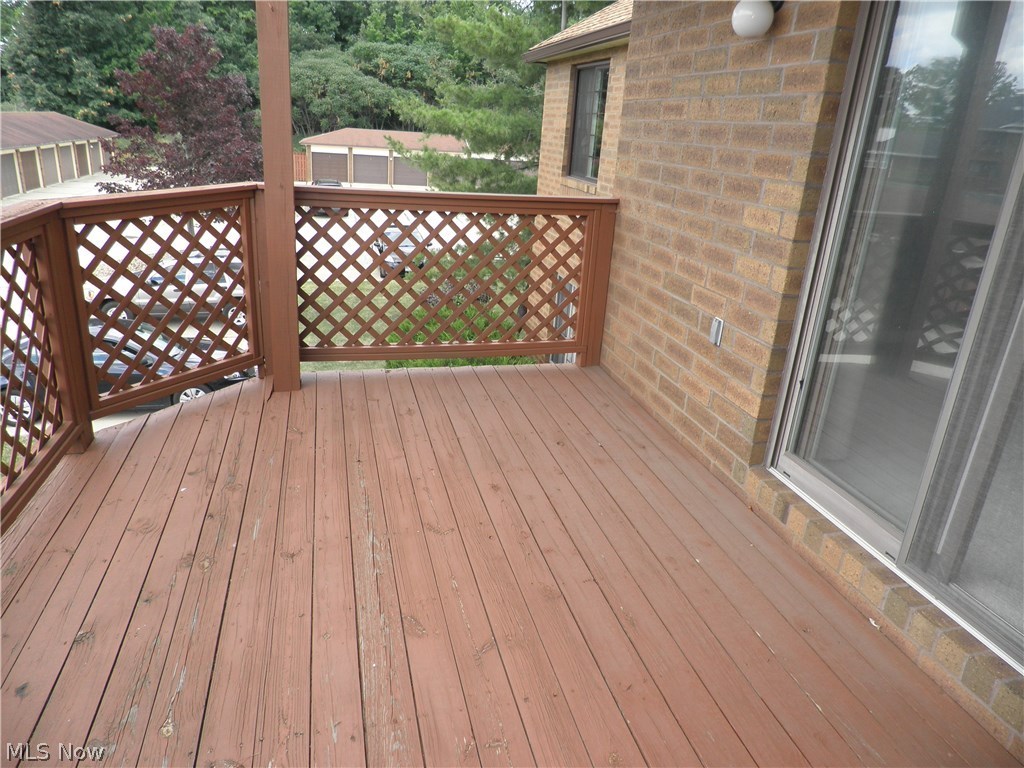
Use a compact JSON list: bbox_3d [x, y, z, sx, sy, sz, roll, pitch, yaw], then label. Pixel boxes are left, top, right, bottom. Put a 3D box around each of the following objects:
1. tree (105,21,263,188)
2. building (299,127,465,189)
[{"bbox_3d":[-10.822,-7.809,23.595,5.700,7.500,5.600,-2,21,-14],"label":"tree"},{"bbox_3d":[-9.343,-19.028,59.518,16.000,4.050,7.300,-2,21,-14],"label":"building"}]

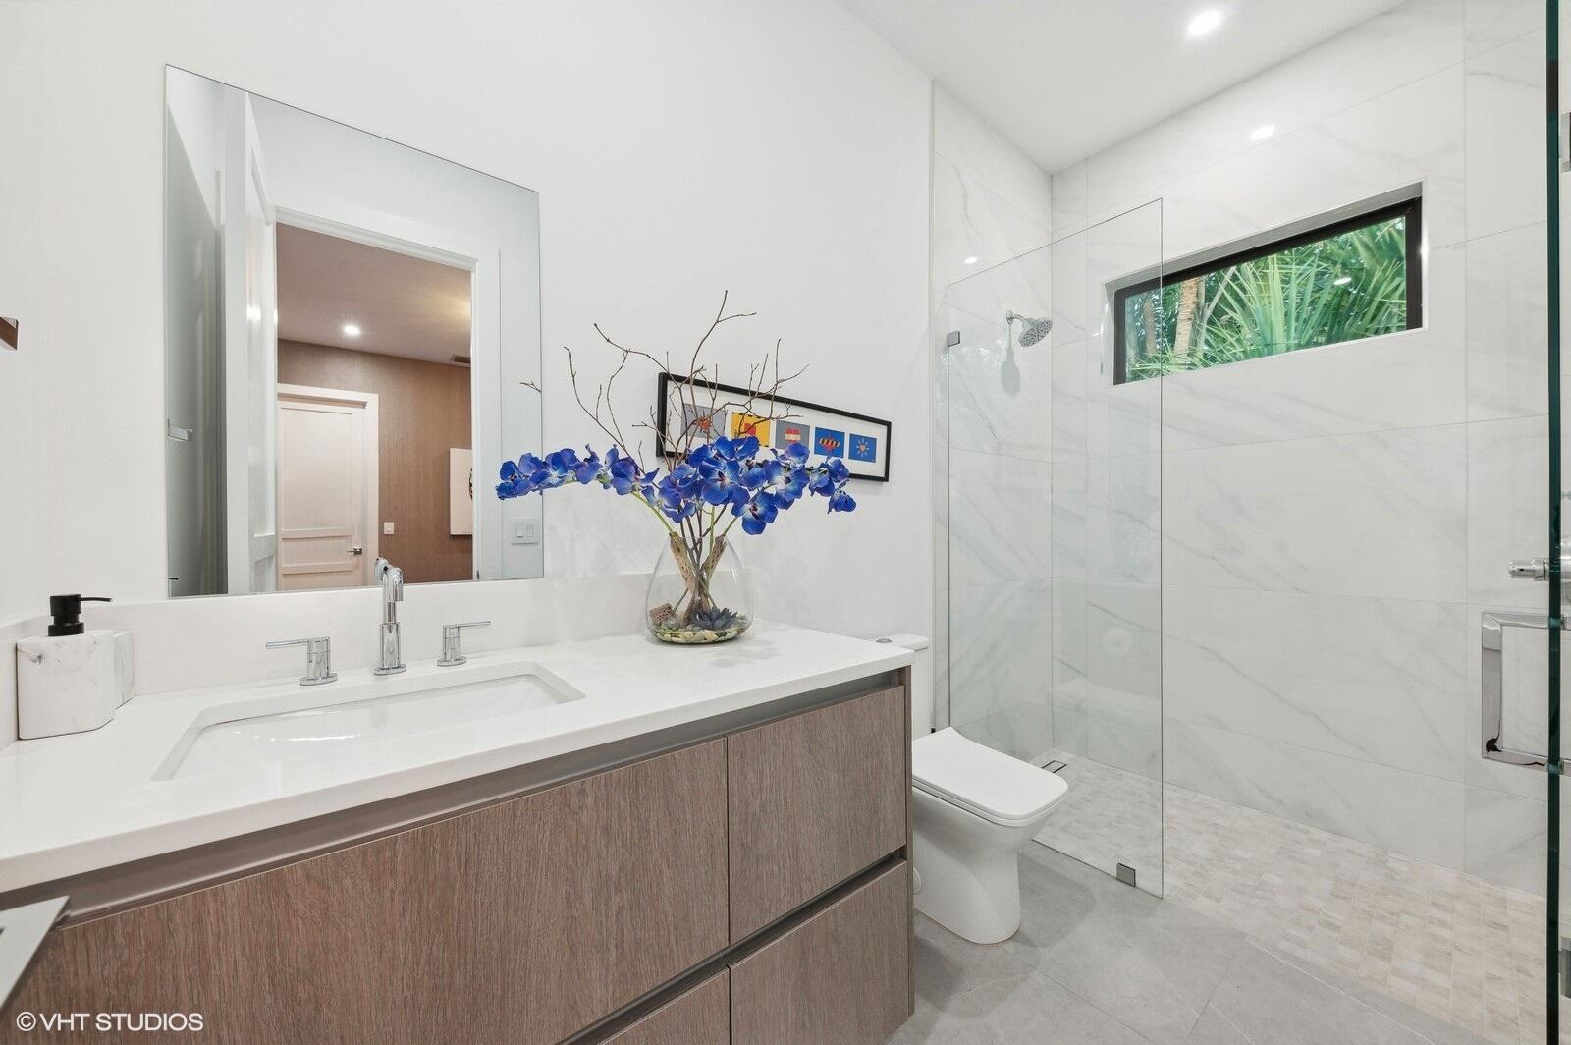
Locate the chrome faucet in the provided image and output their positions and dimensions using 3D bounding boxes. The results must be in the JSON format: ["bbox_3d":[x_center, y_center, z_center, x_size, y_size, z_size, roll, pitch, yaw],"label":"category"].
[{"bbox_3d":[-0.711,0.180,0.946,0.050,0.203,0.178,1,-1,-39],"label":"chrome faucet"}]

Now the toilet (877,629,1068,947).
[{"bbox_3d":[0.515,0.818,1.669,0.366,0.789,0.663,1,-1,-39],"label":"toilet"}]

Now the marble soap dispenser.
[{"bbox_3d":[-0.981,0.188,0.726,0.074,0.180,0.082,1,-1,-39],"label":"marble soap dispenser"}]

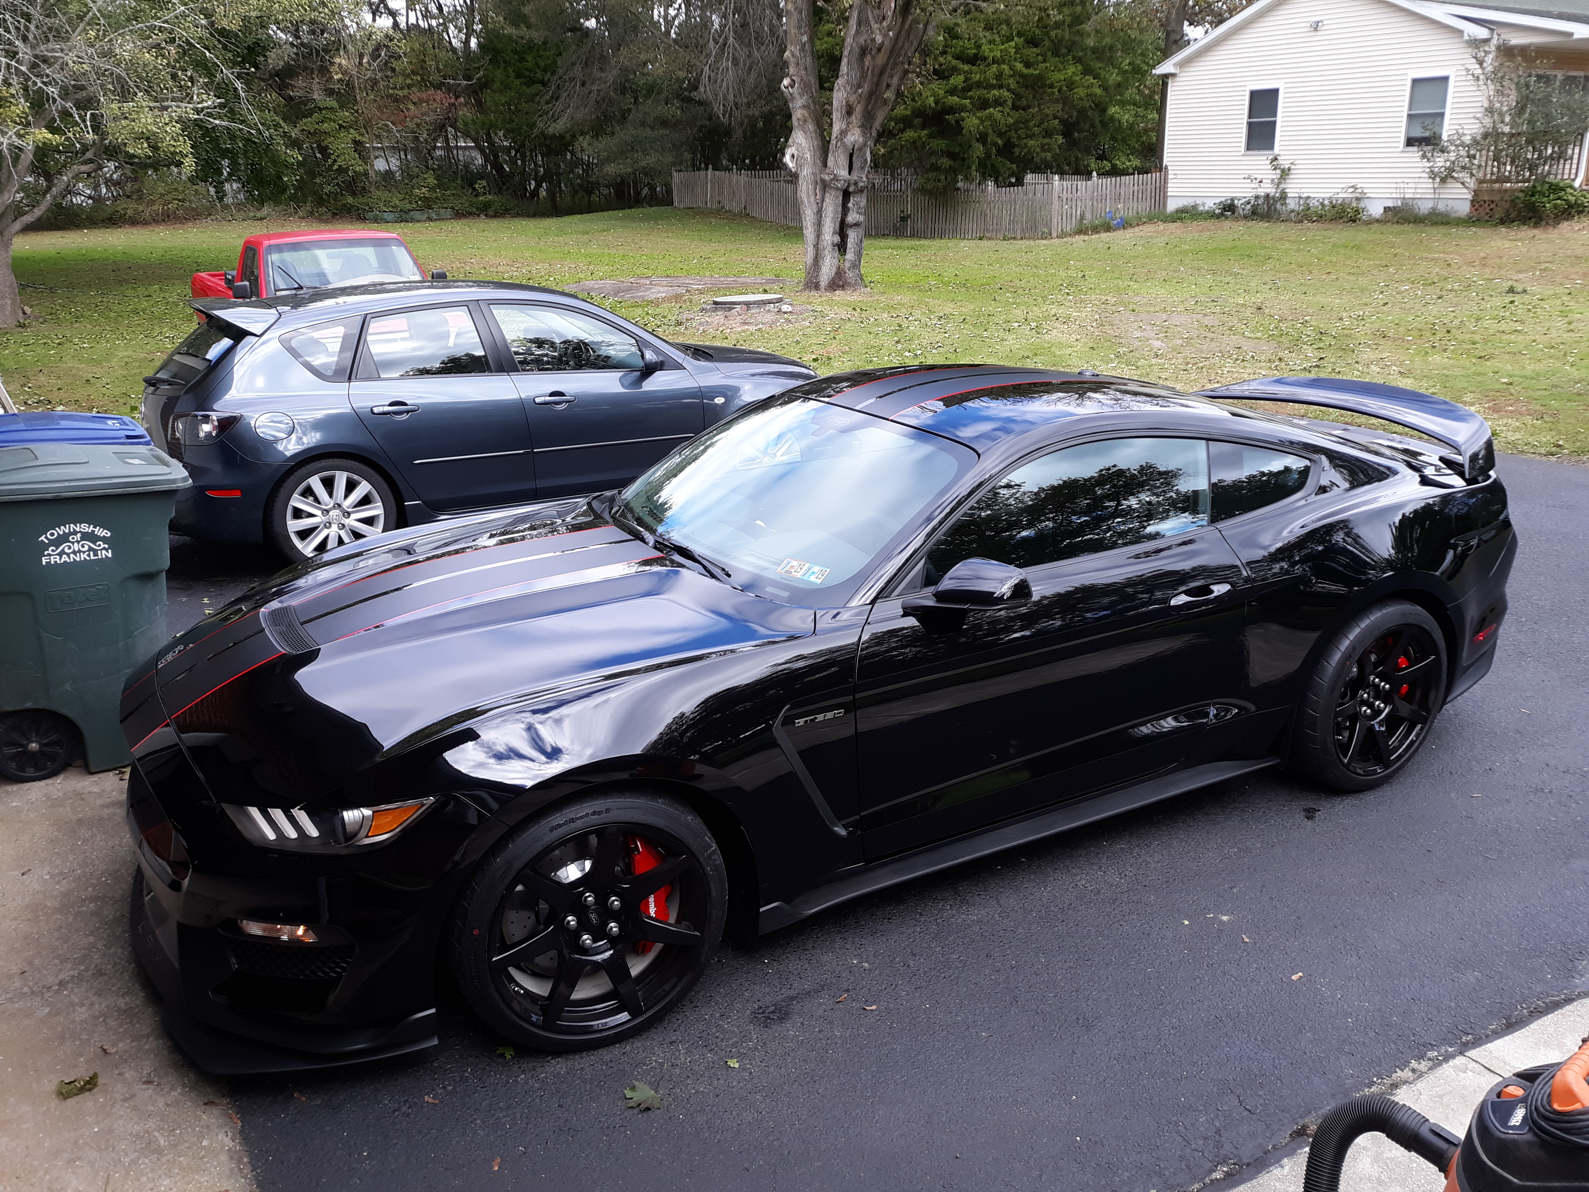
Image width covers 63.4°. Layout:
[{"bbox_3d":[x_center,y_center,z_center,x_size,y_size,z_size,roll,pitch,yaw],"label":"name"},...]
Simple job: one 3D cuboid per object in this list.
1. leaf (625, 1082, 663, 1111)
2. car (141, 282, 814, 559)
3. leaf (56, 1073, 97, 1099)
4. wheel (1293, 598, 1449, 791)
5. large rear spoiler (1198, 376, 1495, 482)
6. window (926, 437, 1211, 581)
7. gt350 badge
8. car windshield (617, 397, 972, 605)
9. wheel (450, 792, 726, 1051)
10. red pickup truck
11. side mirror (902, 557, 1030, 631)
[{"bbox_3d":[-0.333,1.104,2.834,0.090,0.020,0.085,-1,16,0],"label":"leaf"},{"bbox_3d":[-1.640,-1.214,8.169,4.490,1.470,1.770,-8,18,-23],"label":"car"},{"bbox_3d":[-1.610,1.103,2.887,0.060,0.028,0.095,13,22,40],"label":"leaf"},{"bbox_3d":[1.857,0.302,4.314,0.672,0.672,0.315,-10,19,-28],"label":"wheel"},{"bbox_3d":[2.124,-0.732,5.139,0.450,0.260,1.460,-10,19,-28],"label":"large rear spoiler"},{"bbox_3d":[0.790,-0.271,3.625,1.135,0.349,0.050,-10,-16,-27],"label":"window"},{"bbox_3d":[0.062,0.295,3.112,0.145,0.020,0.008,-10,19,-28],"label":"gt350 badge"},{"bbox_3d":[-0.050,-0.350,3.951,0.770,0.110,1.500,-37,29,-17],"label":"car windshield"},{"bbox_3d":[-0.500,0.717,3.022,0.668,0.668,0.305,-10,19,-28],"label":"wheel"},{"bbox_3d":[-4.791,-2.927,13.123,1.800,1.660,4.700,-12,20,-32],"label":"red pickup truck"},{"bbox_3d":[0.438,-0.002,3.251,0.180,0.150,0.260,-10,19,-28],"label":"side mirror"}]

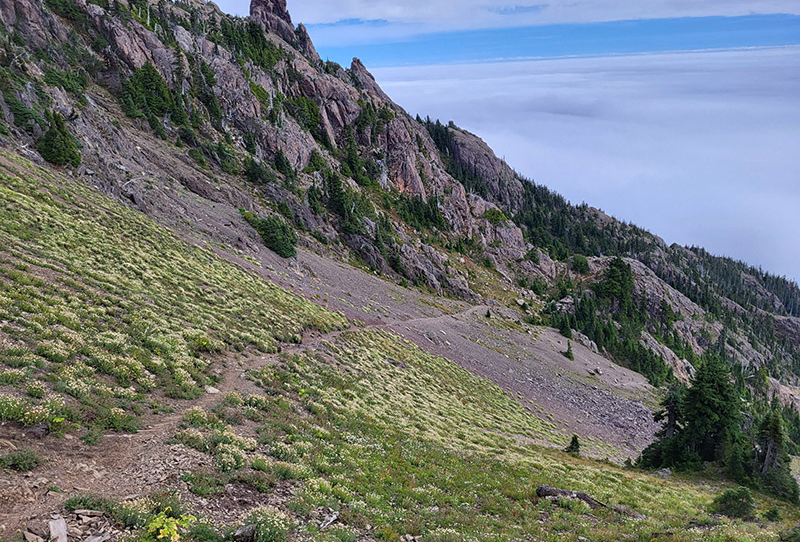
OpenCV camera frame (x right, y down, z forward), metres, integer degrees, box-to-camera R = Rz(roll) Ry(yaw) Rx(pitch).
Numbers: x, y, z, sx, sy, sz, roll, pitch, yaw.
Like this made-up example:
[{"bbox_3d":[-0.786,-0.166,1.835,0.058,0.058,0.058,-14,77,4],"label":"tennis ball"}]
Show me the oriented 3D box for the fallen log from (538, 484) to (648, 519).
[{"bbox_3d":[3.260,3.900,10.050,2.689,0.270,0.330,22,7,-29],"label":"fallen log"}]

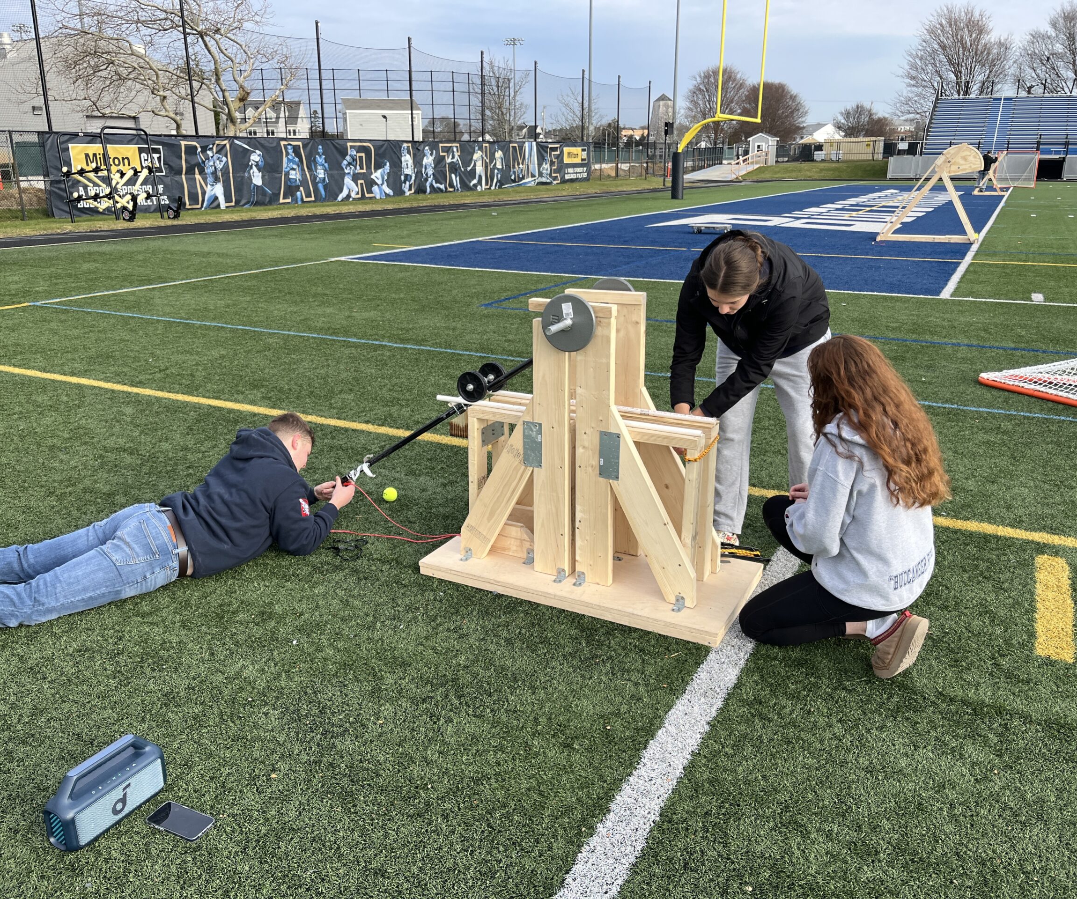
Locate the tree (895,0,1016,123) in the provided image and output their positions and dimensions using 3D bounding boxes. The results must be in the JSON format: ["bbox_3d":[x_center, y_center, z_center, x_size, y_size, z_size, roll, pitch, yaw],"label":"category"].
[{"bbox_3d":[41.108,-35.948,89.922,10.740,15.860,10.740,8,19,22],"label":"tree"}]

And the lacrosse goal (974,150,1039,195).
[{"bbox_3d":[26.747,-15.673,50.444,1.900,1.880,2.050,9,20,26],"label":"lacrosse goal"}]

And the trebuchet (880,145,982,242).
[{"bbox_3d":[7.786,-5.058,17.742,1.770,1.860,0.400,7,19,22],"label":"trebuchet"}]

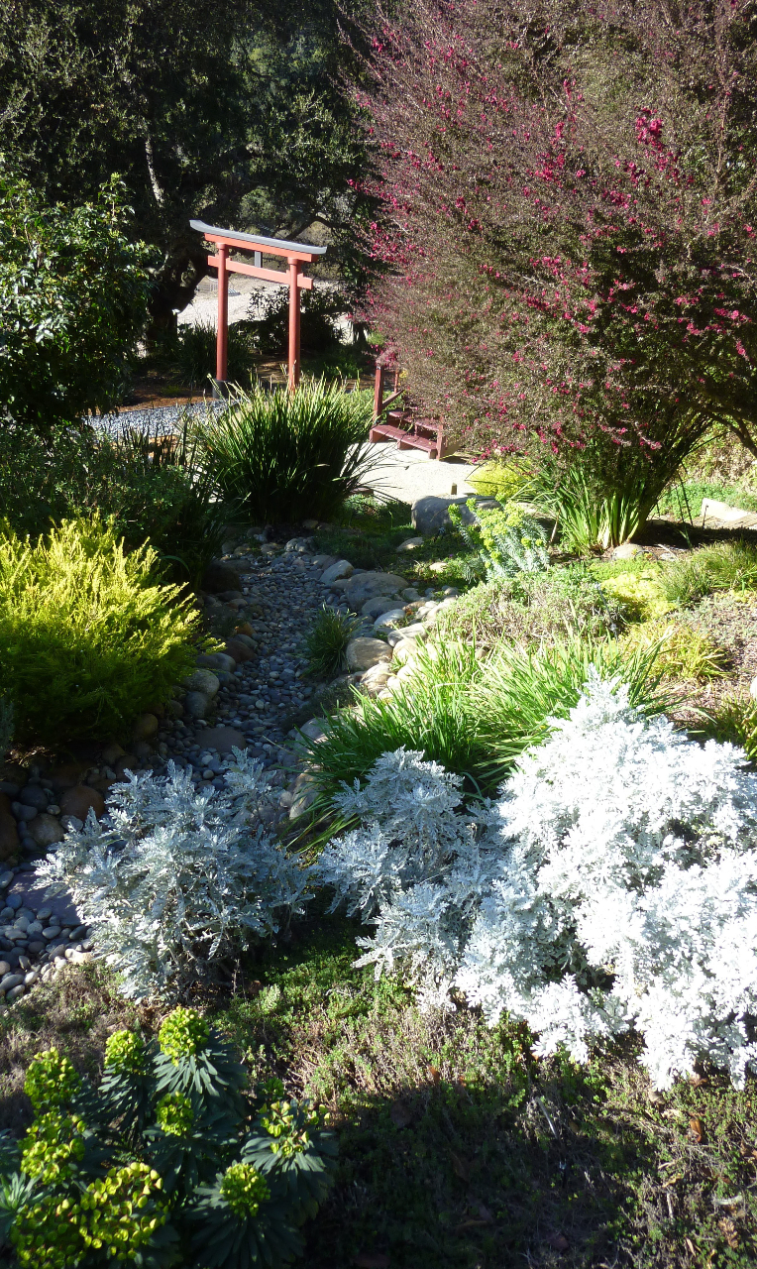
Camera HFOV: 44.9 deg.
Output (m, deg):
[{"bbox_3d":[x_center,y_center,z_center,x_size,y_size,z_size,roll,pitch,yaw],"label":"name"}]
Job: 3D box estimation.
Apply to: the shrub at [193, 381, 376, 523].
[{"bbox_3d":[-1.085,-2.111,10.598,2.072,1.487,1.864,0,29,-6],"label":"shrub"}]

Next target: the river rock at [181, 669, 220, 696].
[{"bbox_3d":[-1.196,0.329,6.162,0.262,0.174,0.235,-2,29,-11],"label":"river rock"}]

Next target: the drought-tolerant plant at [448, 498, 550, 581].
[{"bbox_3d":[0.872,-0.689,6.650,0.720,0.530,0.620,7,29,7],"label":"drought-tolerant plant"}]

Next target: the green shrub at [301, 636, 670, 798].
[{"bbox_3d":[0.415,0.334,3.650,1.420,0.500,0.850,7,29,7],"label":"green shrub"}]

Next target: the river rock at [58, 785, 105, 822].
[{"bbox_3d":[-1.062,0.604,3.280,0.165,0.110,0.130,-8,30,-19],"label":"river rock"}]

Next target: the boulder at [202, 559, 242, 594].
[{"bbox_3d":[-1.158,-0.431,6.800,0.290,0.220,0.270,-2,29,-10],"label":"boulder"}]

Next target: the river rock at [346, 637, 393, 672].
[{"bbox_3d":[-0.069,0.149,6.743,0.350,0.237,0.298,3,28,-1],"label":"river rock"}]

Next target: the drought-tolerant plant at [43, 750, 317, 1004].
[{"bbox_3d":[-0.528,0.626,2.420,0.680,0.450,0.600,-4,29,-13],"label":"drought-tolerant plant"}]

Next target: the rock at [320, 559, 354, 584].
[{"bbox_3d":[-0.331,-0.495,7.200,0.280,0.170,0.210,2,29,-3],"label":"rock"}]

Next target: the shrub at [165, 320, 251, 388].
[{"bbox_3d":[-2.903,-4.848,15.868,1.480,1.096,1.332,-2,29,-10],"label":"shrub"}]

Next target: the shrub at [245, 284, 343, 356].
[{"bbox_3d":[-1.703,-6.398,18.687,2.045,1.272,1.738,1,29,-5],"label":"shrub"}]

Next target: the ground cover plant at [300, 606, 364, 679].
[{"bbox_3d":[-0.331,0.048,6.730,0.463,0.480,0.417,2,28,-3],"label":"ground cover plant"}]

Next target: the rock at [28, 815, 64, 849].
[{"bbox_3d":[-1.391,0.817,3.835,0.140,0.124,0.133,-9,31,-21],"label":"rock"}]

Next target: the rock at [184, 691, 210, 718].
[{"bbox_3d":[-1.149,0.442,5.791,0.147,0.179,0.147,-3,29,-11],"label":"rock"}]

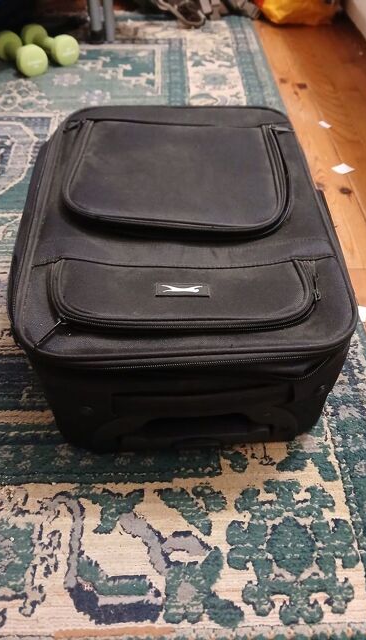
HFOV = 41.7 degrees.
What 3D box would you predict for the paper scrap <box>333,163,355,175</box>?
[{"bbox_3d":[0.360,-0.339,1.079,0.039,0.004,0.031,-27,54,-23],"label":"paper scrap"}]

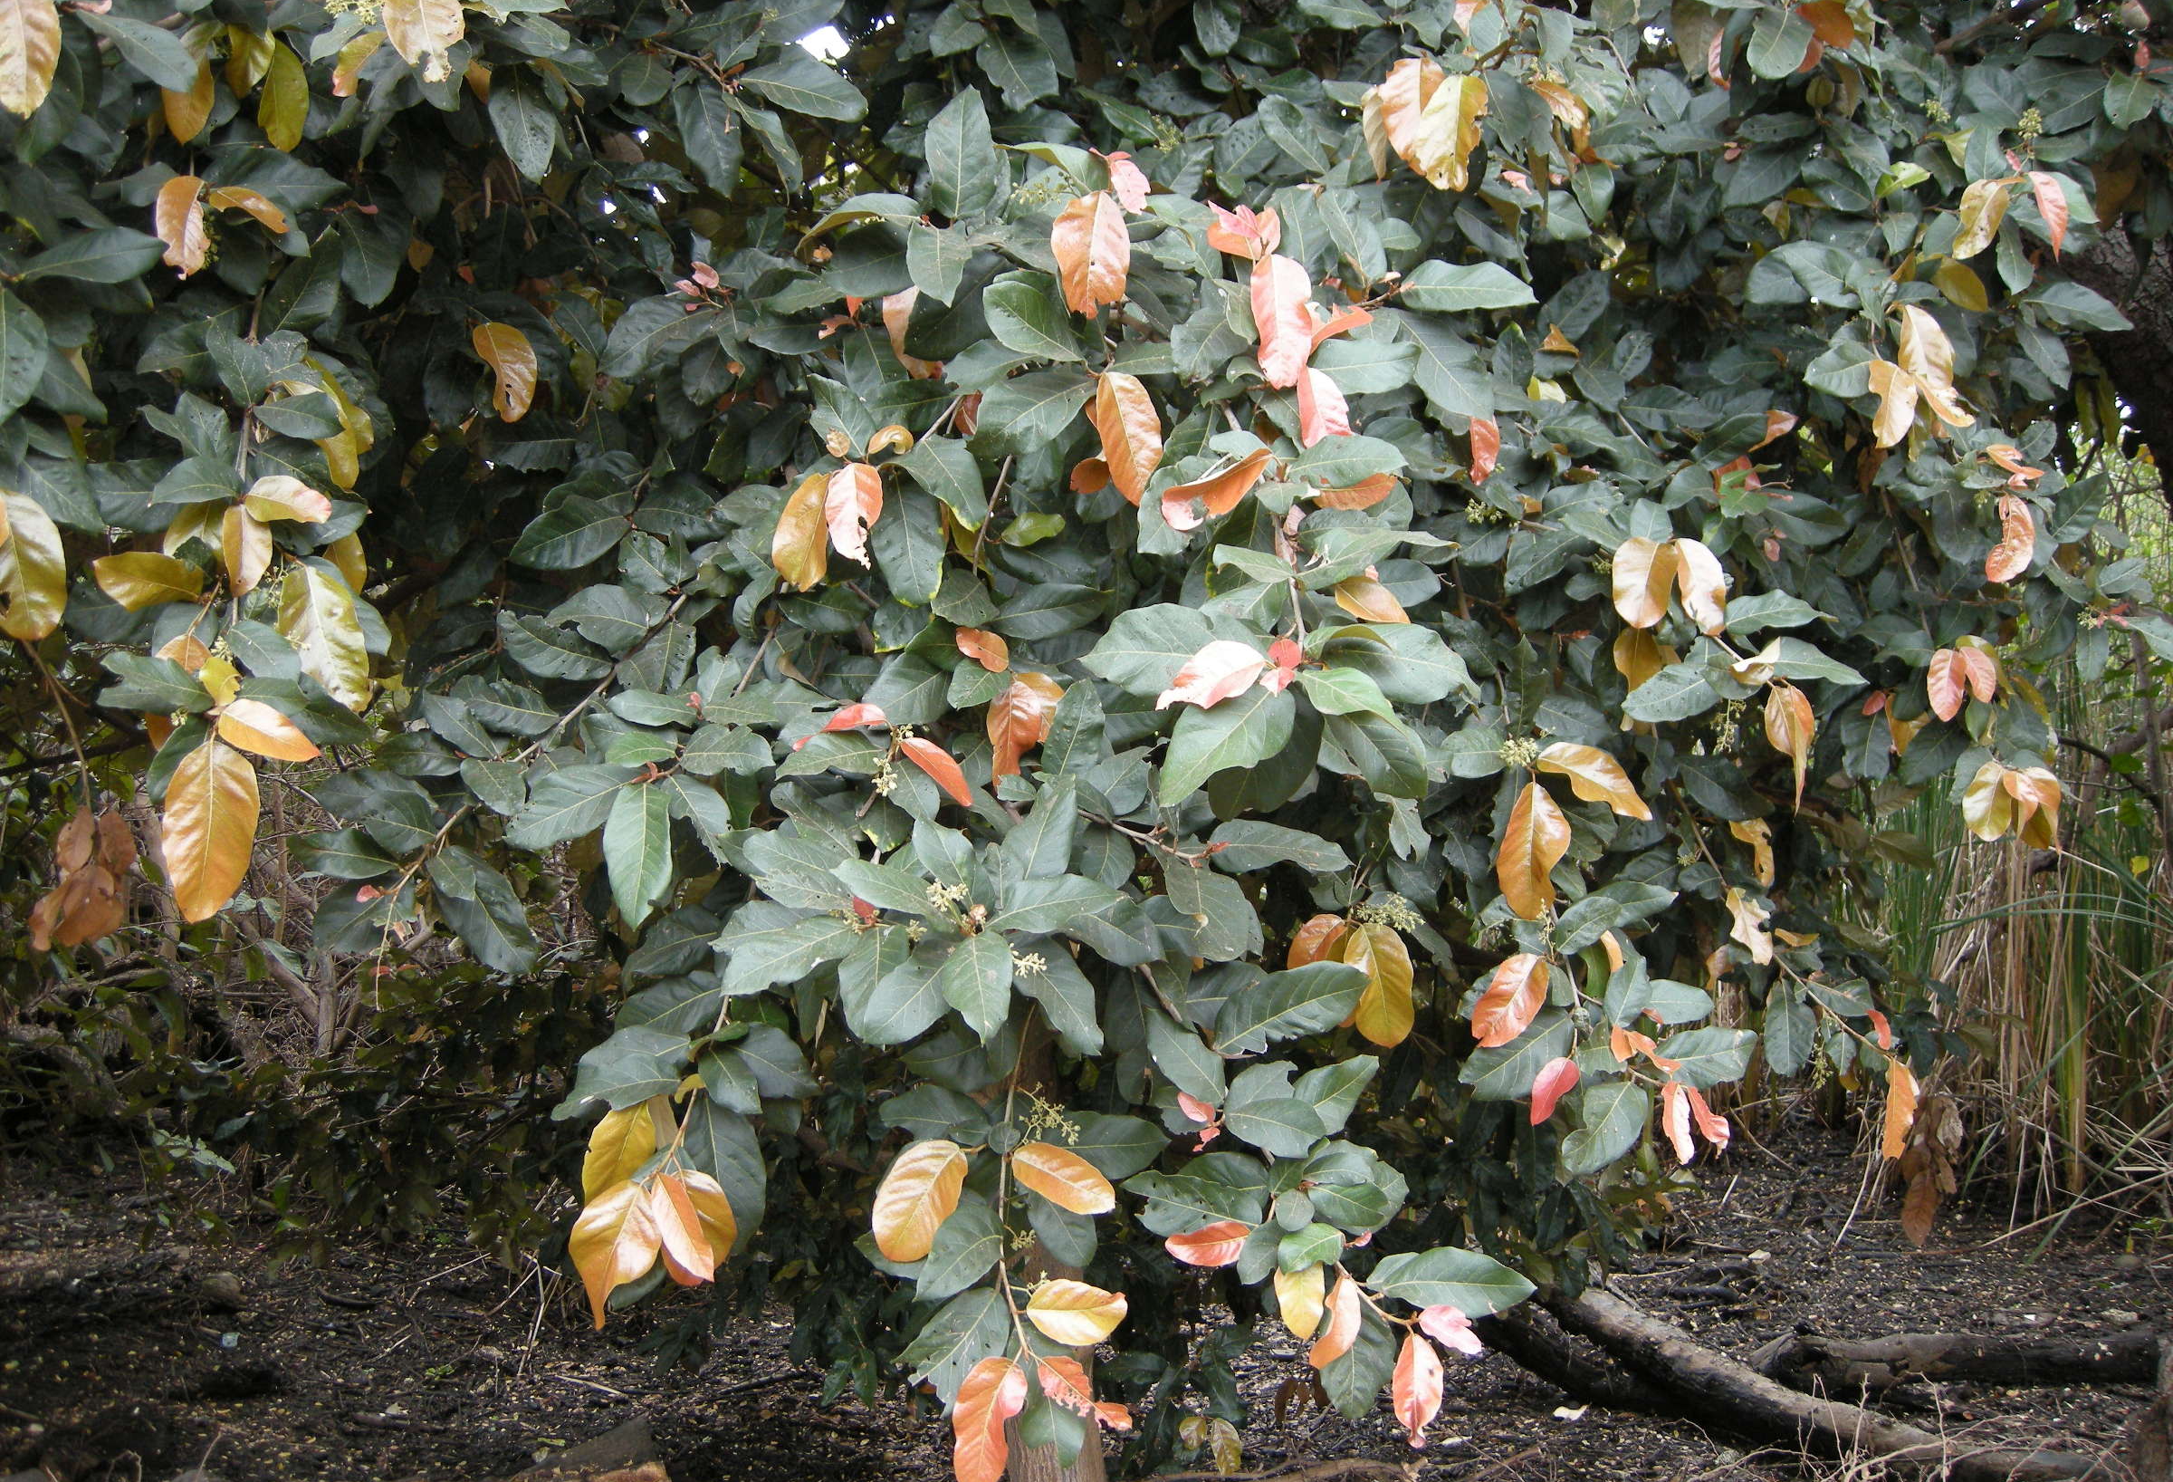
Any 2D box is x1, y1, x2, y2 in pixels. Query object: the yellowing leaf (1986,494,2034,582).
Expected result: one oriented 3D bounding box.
[{"bbox_3d":[1.261,-0.276,3.000,0.056,0.125,0.035,15,-5,21],"label":"yellowing leaf"}]

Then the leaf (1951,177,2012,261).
[{"bbox_3d":[1.283,-0.748,3.150,0.060,0.134,0.040,22,-2,24],"label":"leaf"}]

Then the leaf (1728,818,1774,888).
[{"bbox_3d":[0.983,0.166,3.250,0.043,0.118,0.030,-28,-30,14],"label":"leaf"}]

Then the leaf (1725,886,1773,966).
[{"bbox_3d":[0.981,0.274,3.250,0.055,0.130,0.030,-28,-32,13],"label":"leaf"}]

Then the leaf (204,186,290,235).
[{"bbox_3d":[-1.050,-0.664,2.750,0.100,0.050,0.045,25,-41,-14],"label":"leaf"}]

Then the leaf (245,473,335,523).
[{"bbox_3d":[-0.981,-0.297,2.700,0.117,0.052,0.040,21,-35,-6],"label":"leaf"}]

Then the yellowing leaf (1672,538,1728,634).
[{"bbox_3d":[0.810,-0.204,2.900,0.058,0.138,0.040,-14,-22,26],"label":"yellowing leaf"}]

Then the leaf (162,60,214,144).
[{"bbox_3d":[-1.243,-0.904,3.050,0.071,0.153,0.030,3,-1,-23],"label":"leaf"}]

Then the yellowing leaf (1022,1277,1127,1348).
[{"bbox_3d":[-0.011,0.674,2.600,0.121,0.076,0.030,-4,-39,-1],"label":"yellowing leaf"}]

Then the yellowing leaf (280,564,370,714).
[{"bbox_3d":[-0.902,-0.121,2.600,0.088,0.188,0.045,-21,-11,-17],"label":"yellowing leaf"}]

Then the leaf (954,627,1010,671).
[{"bbox_3d":[-0.133,-0.118,2.800,0.078,0.049,0.030,-26,-12,-9],"label":"leaf"}]

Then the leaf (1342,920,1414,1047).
[{"bbox_3d":[0.365,0.304,2.750,0.087,0.169,0.045,-8,-11,6],"label":"leaf"}]

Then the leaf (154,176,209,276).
[{"bbox_3d":[-1.202,-0.690,2.950,0.064,0.139,0.030,5,-10,-23],"label":"leaf"}]

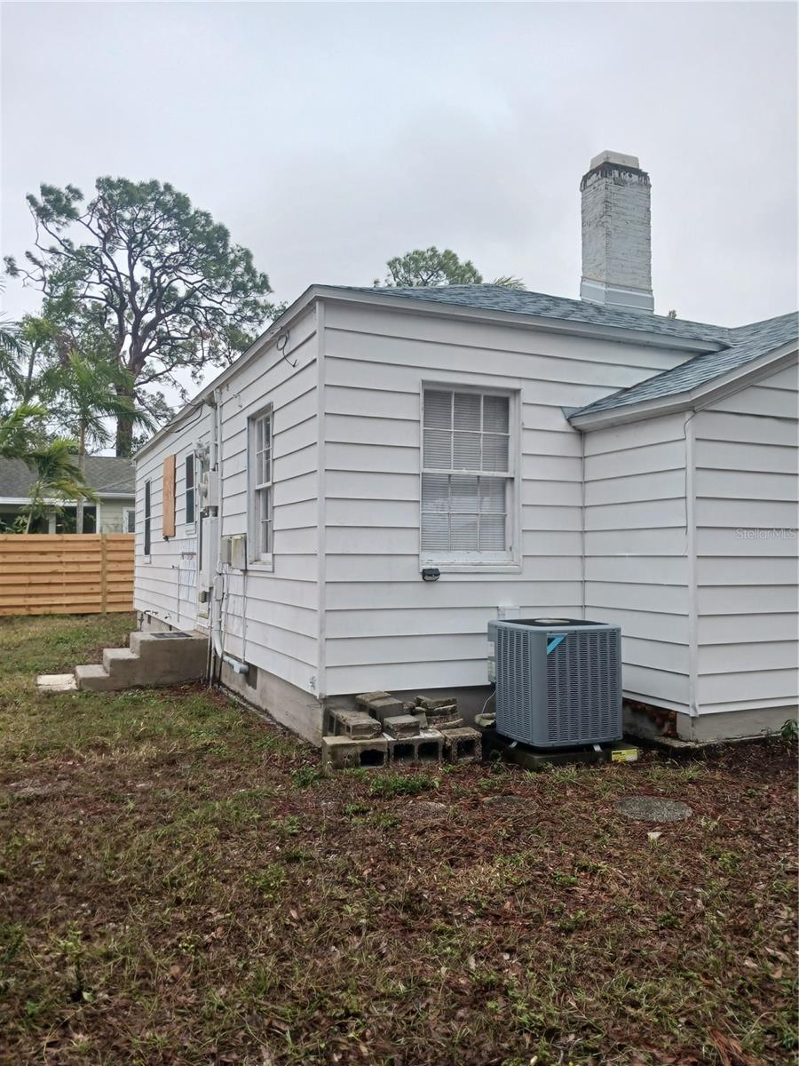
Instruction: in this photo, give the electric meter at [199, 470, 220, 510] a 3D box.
[{"bbox_3d":[-2.134,-0.471,9.296,0.170,0.383,0.300,1,-2,-24],"label":"electric meter"}]

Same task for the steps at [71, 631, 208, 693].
[{"bbox_3d":[-3.025,1.463,9.701,1.382,0.516,1.040,1,-2,-24],"label":"steps"}]

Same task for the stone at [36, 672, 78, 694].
[{"bbox_3d":[-3.809,1.689,9.251,0.415,0.060,1.080,1,-2,-24],"label":"stone"}]

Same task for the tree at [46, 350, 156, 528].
[{"bbox_3d":[-8.188,-1.371,22.269,2.800,6.905,2.800,1,-2,-24],"label":"tree"}]

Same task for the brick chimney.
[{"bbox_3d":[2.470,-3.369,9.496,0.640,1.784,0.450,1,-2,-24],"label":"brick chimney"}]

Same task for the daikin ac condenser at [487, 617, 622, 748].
[{"bbox_3d":[1.083,1.025,5.835,0.660,0.765,0.670,1,-2,-25],"label":"daikin ac condenser"}]

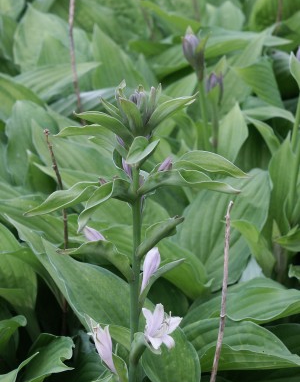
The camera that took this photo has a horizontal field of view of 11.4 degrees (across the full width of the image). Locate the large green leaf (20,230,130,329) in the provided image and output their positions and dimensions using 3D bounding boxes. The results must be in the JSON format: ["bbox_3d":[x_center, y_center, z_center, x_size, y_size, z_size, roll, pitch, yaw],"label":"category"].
[{"bbox_3d":[-0.064,0.083,1.420,0.145,0.035,0.085,38,44,5],"label":"large green leaf"}]

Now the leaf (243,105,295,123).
[{"bbox_3d":[0.133,-0.086,1.680,0.062,0.020,0.040,11,24,12],"label":"leaf"}]

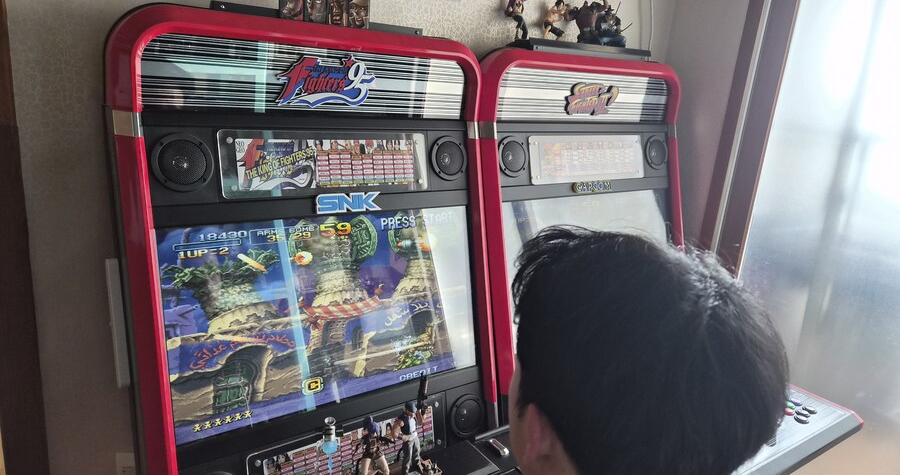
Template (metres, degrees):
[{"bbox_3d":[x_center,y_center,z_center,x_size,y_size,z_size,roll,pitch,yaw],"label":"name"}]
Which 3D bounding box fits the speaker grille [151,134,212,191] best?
[{"bbox_3d":[-0.487,-0.137,1.092,0.104,0.104,0.020,-6,9,-35],"label":"speaker grille"}]

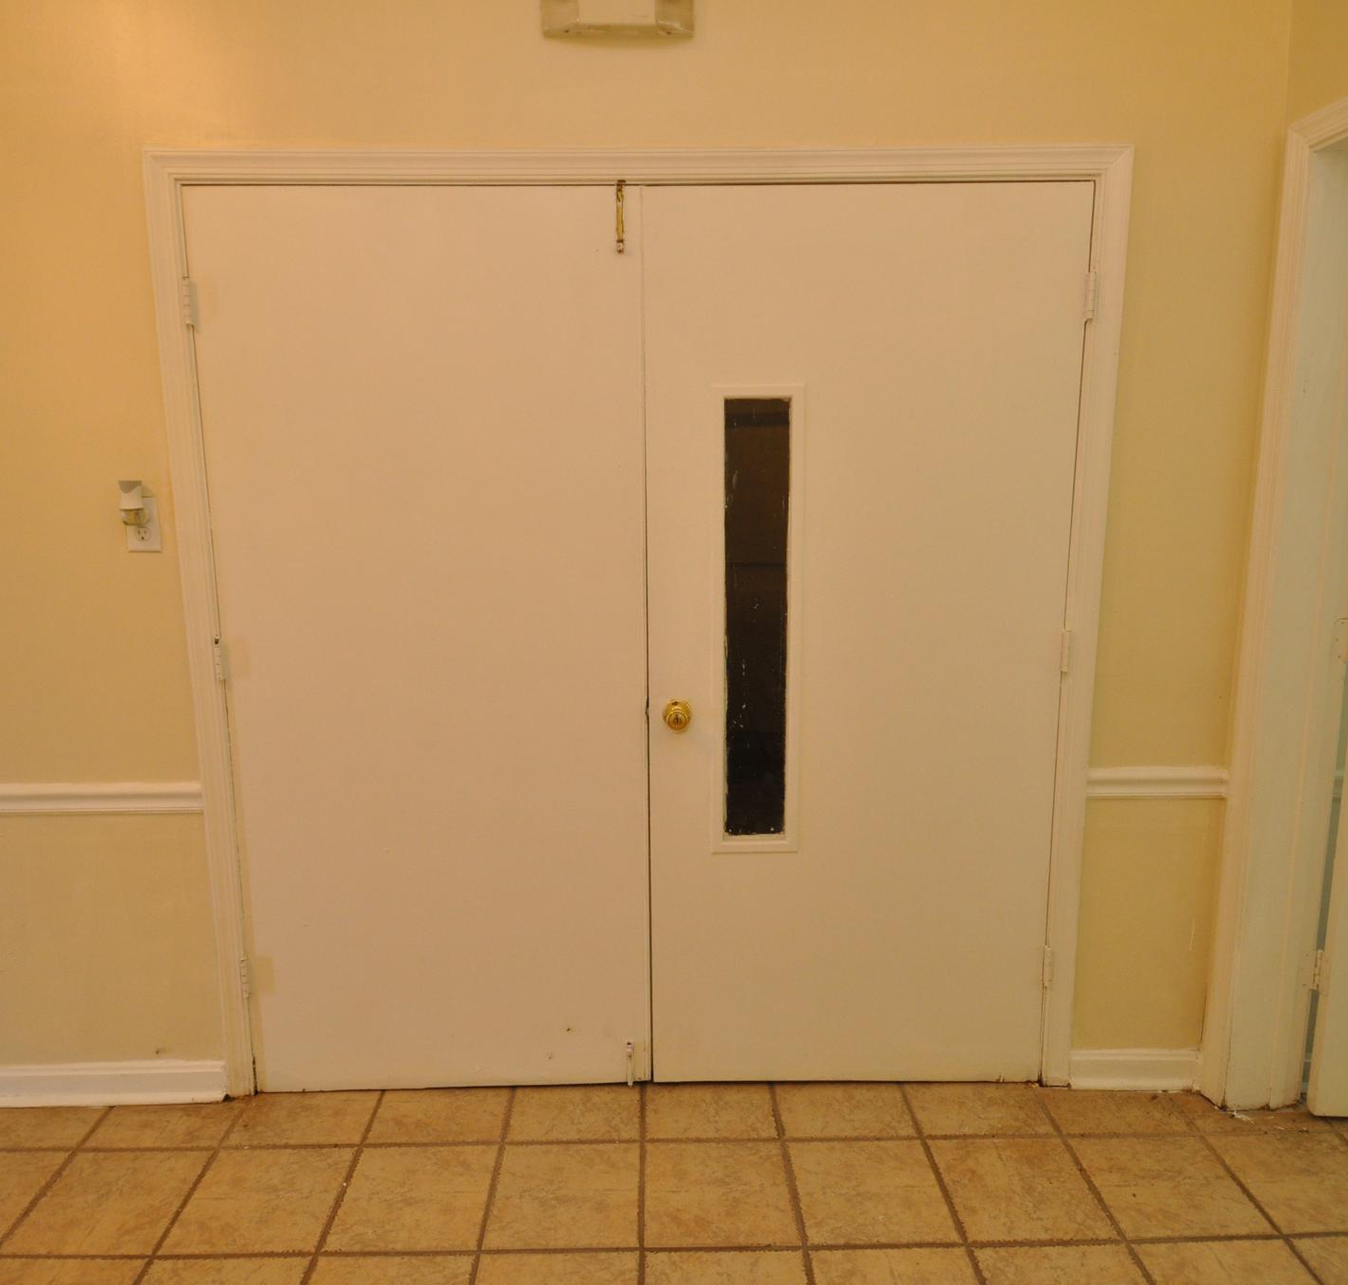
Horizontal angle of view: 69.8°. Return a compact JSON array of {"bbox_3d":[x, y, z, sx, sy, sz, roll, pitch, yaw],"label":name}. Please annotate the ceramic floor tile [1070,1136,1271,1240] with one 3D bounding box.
[{"bbox_3d":[1.013,1.121,1.998,0.296,0.010,0.296,0,9,-1],"label":"ceramic floor tile"}]

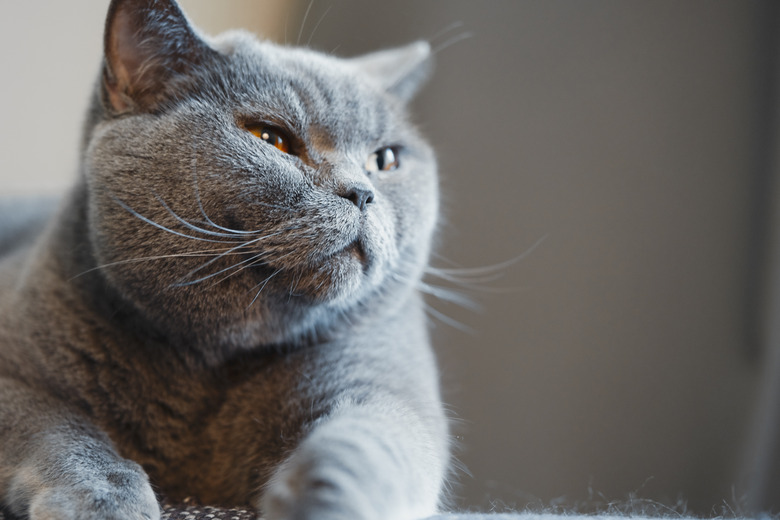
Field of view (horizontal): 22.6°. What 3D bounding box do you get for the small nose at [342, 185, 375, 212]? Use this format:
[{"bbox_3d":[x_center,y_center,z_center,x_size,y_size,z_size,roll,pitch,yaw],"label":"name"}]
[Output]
[{"bbox_3d":[-0.011,-0.020,0.645,0.012,0.009,0.006,12,-14,-37],"label":"small nose"}]

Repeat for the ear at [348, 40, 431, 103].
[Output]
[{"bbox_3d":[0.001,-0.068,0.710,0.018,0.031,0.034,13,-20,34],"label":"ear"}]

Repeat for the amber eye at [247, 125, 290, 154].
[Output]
[{"bbox_3d":[-0.040,-0.040,0.650,0.015,0.010,0.007,15,-12,-22],"label":"amber eye"}]

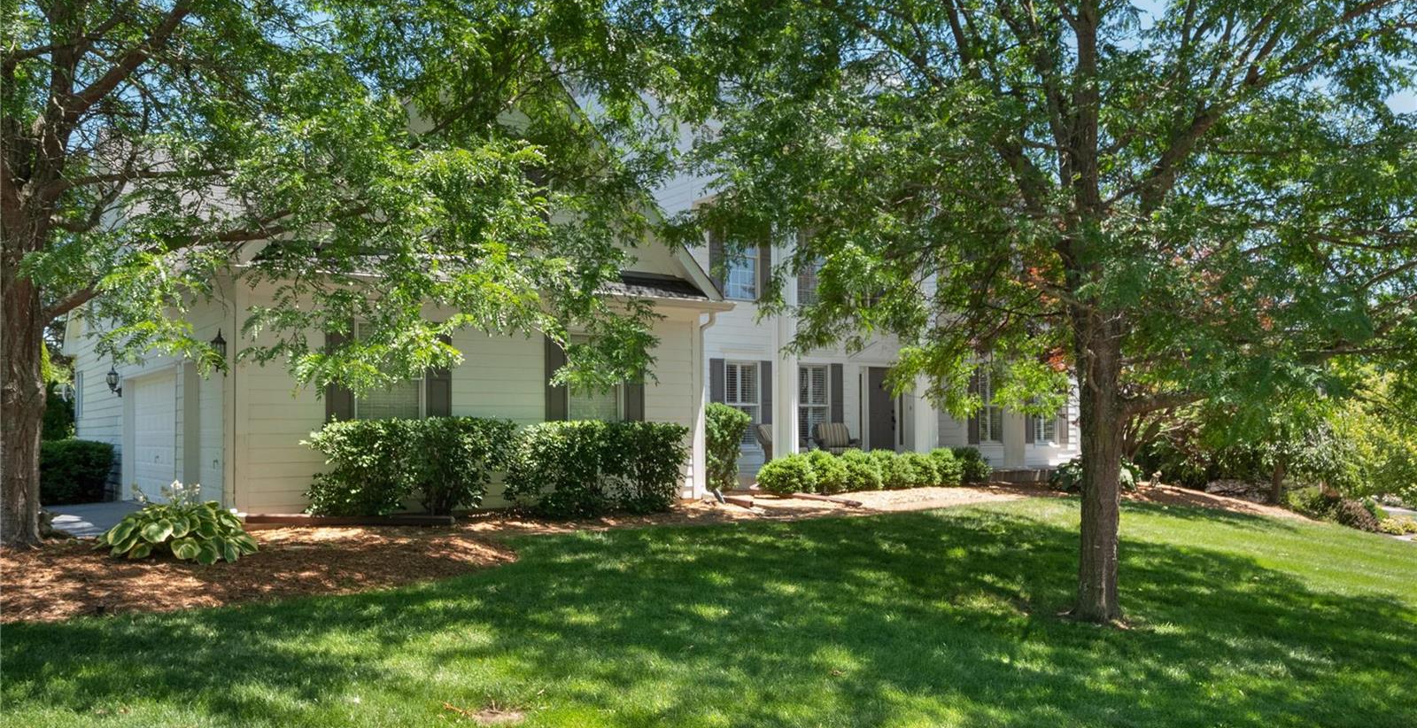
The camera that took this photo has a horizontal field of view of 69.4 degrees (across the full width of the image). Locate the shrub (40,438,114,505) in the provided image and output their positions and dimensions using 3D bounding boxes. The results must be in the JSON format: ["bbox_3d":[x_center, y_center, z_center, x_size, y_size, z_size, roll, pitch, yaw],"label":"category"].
[{"bbox_3d":[-12.000,2.020,19.400,1.500,1.120,1.600,1,-3,-38],"label":"shrub"}]

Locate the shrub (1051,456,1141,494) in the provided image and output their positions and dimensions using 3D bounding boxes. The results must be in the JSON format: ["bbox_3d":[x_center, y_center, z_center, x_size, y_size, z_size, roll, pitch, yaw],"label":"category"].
[{"bbox_3d":[8.400,2.400,22.300,1.750,0.750,1.500,-1,-2,18],"label":"shrub"}]

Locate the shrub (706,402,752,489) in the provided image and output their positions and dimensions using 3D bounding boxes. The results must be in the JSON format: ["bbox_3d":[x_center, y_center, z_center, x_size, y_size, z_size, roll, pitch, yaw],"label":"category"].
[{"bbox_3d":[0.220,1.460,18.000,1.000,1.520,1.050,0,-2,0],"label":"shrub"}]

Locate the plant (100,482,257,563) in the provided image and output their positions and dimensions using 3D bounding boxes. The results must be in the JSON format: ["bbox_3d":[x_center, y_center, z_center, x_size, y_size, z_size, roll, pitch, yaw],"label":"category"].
[{"bbox_3d":[-5.150,1.500,10.000,1.400,0.720,1.350,1,-2,-23],"label":"plant"}]

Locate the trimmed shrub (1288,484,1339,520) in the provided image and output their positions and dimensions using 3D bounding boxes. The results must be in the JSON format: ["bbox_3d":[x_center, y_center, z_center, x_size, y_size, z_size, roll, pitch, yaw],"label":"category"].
[{"bbox_3d":[12.900,2.930,21.800,0.980,0.740,0.980,-2,-3,30],"label":"trimmed shrub"}]

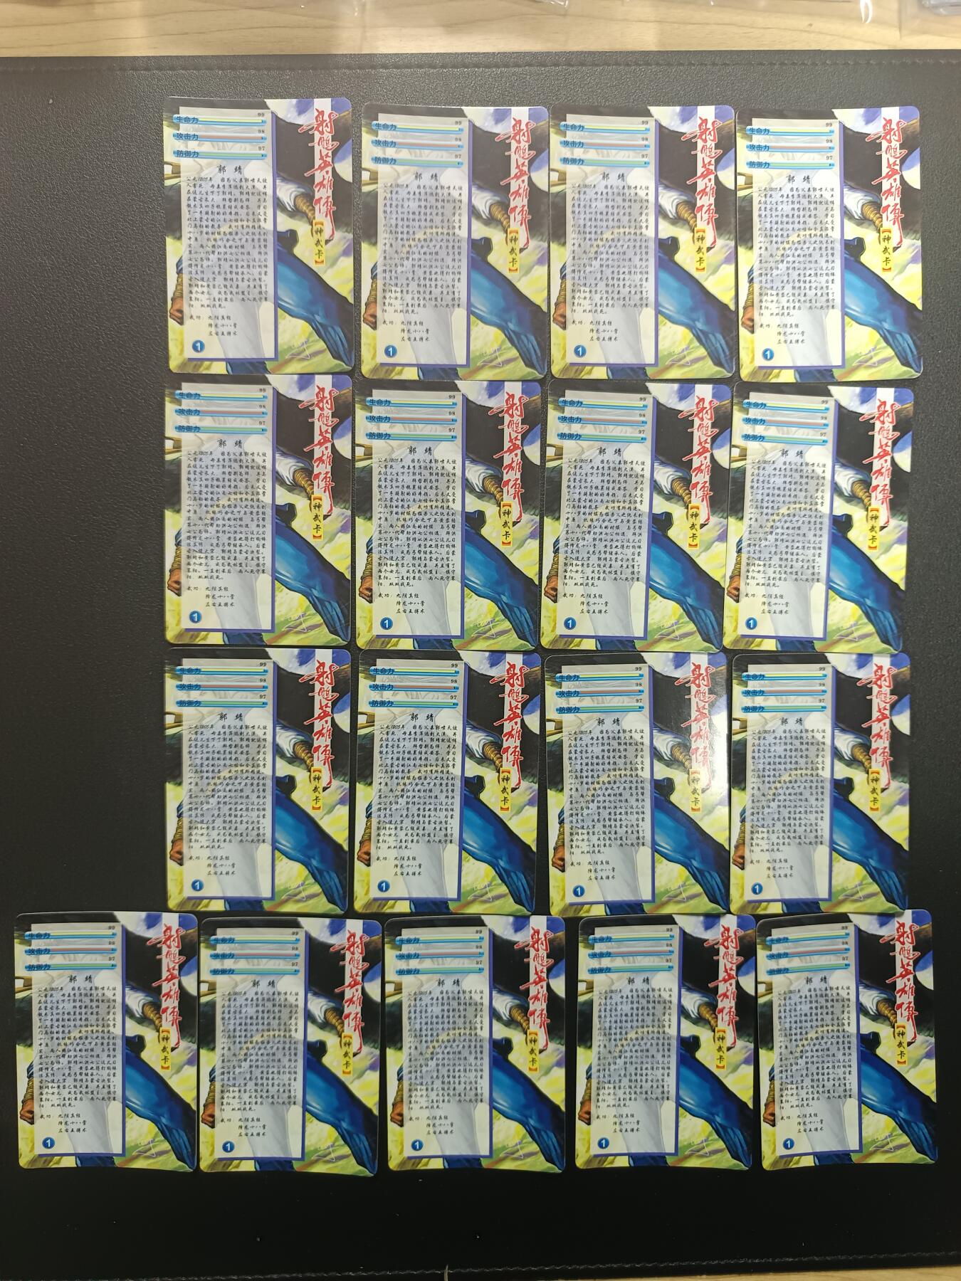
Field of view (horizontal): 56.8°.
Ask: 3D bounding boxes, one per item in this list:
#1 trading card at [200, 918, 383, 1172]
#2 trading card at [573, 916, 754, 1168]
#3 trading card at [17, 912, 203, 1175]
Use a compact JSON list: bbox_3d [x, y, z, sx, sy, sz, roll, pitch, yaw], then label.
[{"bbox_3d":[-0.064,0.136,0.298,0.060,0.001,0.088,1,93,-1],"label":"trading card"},{"bbox_3d":[0.062,0.135,0.298,0.060,0.001,0.087,0,92,-1],"label":"trading card"},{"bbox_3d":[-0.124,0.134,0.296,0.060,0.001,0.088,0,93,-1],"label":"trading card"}]

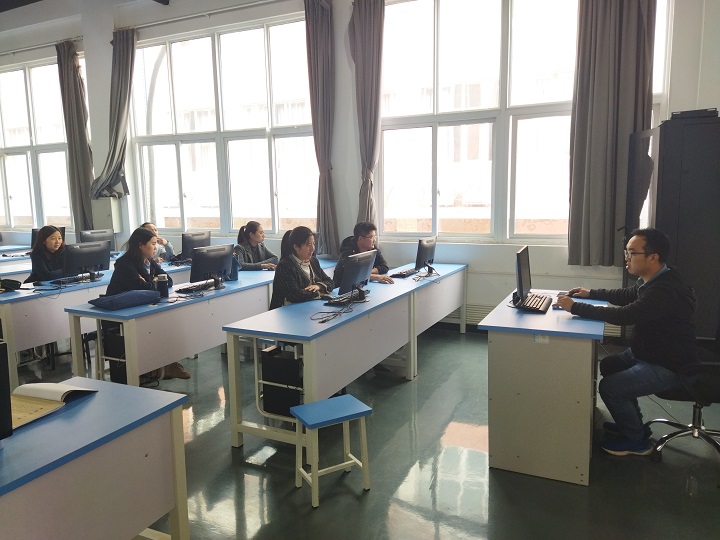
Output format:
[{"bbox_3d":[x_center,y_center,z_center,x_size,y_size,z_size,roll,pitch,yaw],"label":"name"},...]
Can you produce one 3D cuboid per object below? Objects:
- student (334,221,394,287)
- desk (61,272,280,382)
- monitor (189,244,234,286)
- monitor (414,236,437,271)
[{"bbox_3d":[0.012,0.190,5.141,0.720,1.270,0.500,4,9,31],"label":"student"},{"bbox_3d":[-1.415,0.553,4.547,0.607,0.750,1.646,3,9,25],"label":"desk"},{"bbox_3d":[-1.249,-0.022,4.674,0.190,0.360,0.500,3,9,25],"label":"monitor"},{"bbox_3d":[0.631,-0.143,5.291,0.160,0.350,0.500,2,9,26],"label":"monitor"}]

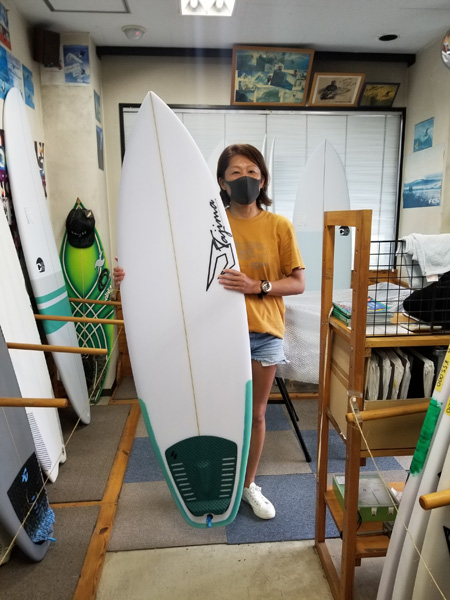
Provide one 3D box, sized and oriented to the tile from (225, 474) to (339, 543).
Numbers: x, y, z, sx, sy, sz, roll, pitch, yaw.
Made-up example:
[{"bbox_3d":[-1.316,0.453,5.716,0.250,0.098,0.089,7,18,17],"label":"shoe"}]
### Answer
[{"bbox_3d":[0.243,0.986,2.167,0.500,0.008,0.500,-2,10,-4],"label":"tile"}]

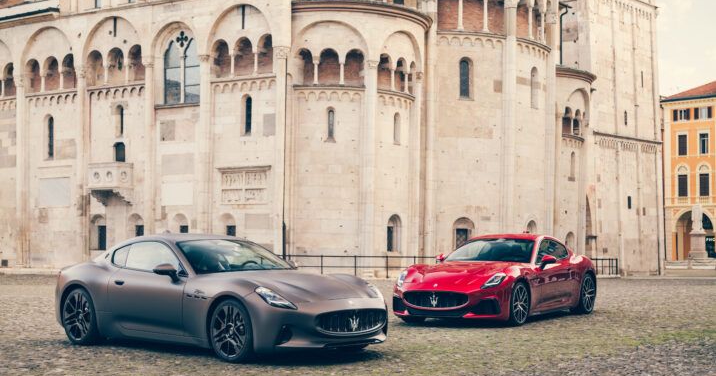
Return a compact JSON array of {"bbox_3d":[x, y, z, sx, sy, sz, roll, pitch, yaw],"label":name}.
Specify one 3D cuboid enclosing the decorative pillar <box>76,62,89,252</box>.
[{"bbox_3d":[-10.952,-0.888,43.347,0.380,7.974,0.330,-2,-3,34],"label":"decorative pillar"}]

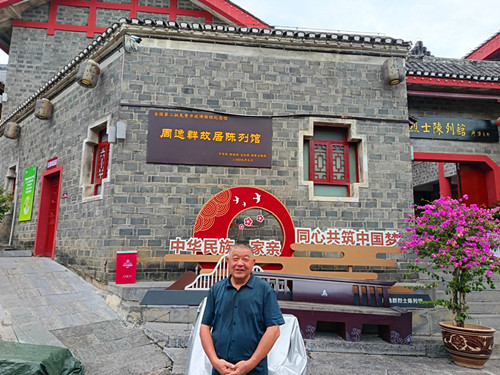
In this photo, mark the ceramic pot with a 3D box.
[{"bbox_3d":[3.046,2.208,4.853,0.681,0.494,0.681,1,-9,0],"label":"ceramic pot"}]

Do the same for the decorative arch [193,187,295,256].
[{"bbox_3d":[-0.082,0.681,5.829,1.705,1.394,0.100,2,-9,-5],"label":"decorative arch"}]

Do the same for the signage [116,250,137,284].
[{"bbox_3d":[-2.123,1.384,5.989,0.344,0.555,0.080,2,-9,-8],"label":"signage"}]

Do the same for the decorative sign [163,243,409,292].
[{"bbox_3d":[0.674,1.328,5.729,4.132,0.784,0.100,2,-9,-5],"label":"decorative sign"}]

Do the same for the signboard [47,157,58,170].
[{"bbox_3d":[-4.913,-0.592,8.635,0.706,0.243,0.040,-7,-12,42],"label":"signboard"}]

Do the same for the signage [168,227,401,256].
[{"bbox_3d":[0.639,0.898,5.688,3.857,0.469,0.080,2,-9,-5],"label":"signage"}]

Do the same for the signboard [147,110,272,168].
[{"bbox_3d":[-0.718,-0.904,6.473,2.313,0.985,0.060,2,-9,-6],"label":"signboard"}]

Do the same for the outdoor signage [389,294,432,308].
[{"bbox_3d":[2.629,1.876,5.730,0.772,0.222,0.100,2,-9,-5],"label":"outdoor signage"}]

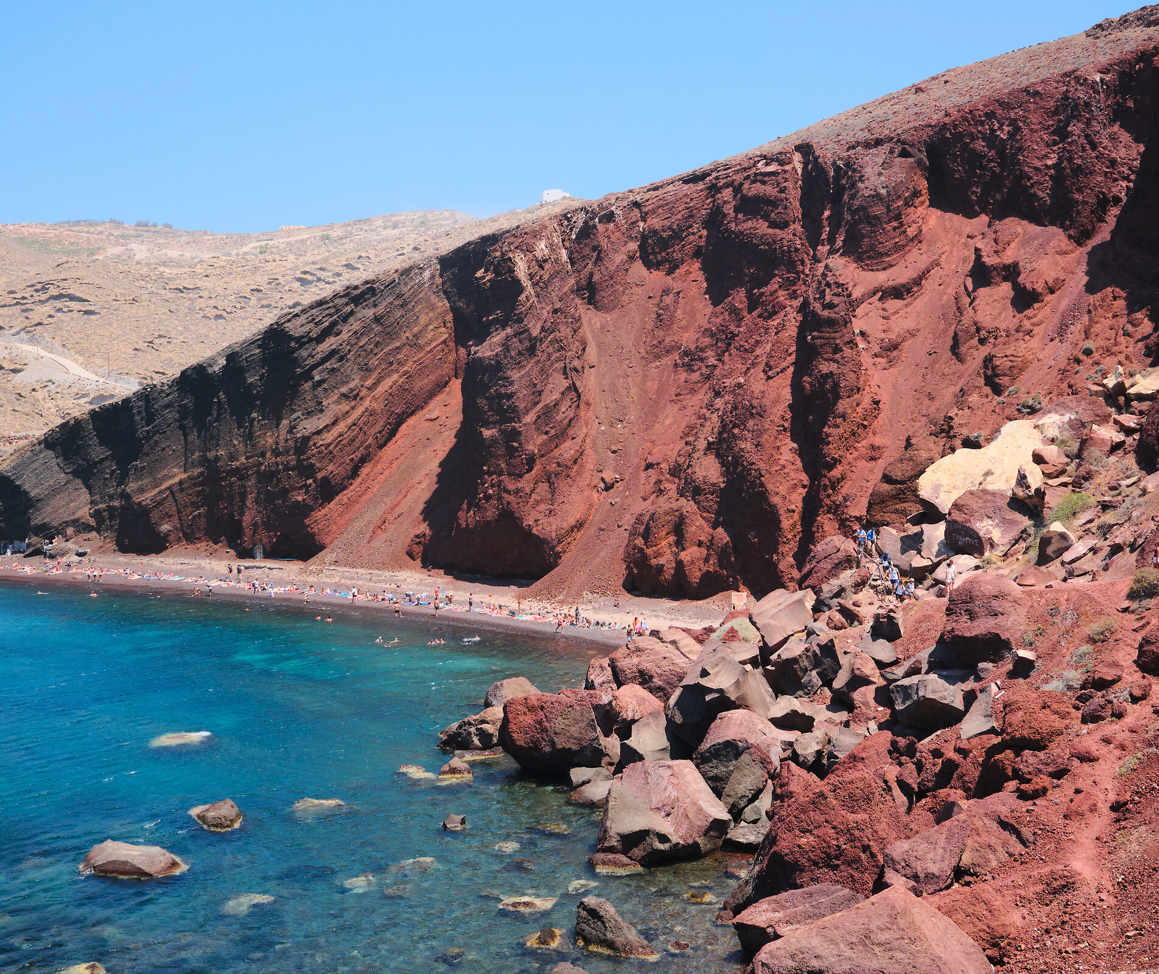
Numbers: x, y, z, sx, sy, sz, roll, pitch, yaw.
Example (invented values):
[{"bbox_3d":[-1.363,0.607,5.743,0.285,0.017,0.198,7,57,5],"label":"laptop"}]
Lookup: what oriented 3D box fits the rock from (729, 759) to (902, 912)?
[{"bbox_3d":[6.822,10.044,40.700,4.900,3.800,4.300,0,-1,9],"label":"rock"}]

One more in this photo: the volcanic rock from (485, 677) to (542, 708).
[{"bbox_3d":[-3.723,12.064,82.000,3.400,2.300,2.900,0,1,-3],"label":"volcanic rock"}]

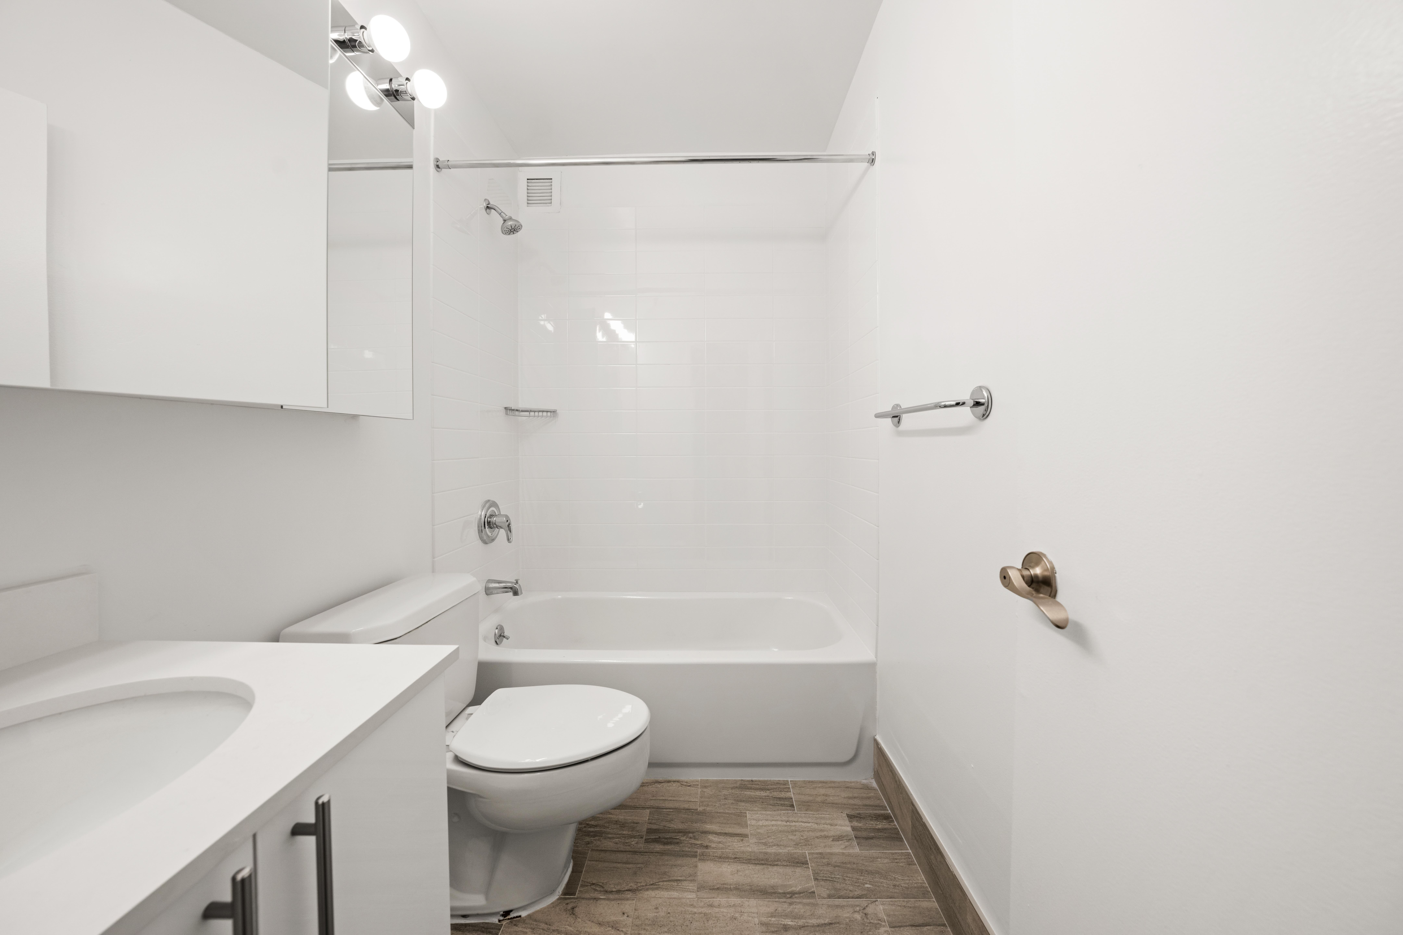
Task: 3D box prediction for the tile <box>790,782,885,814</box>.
[{"bbox_3d":[0.450,1.080,1.530,0.300,0.009,0.142,0,2,1],"label":"tile"}]

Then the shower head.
[{"bbox_3d":[-0.812,-1.036,1.938,0.155,0.152,0.095,0,2,1],"label":"shower head"}]

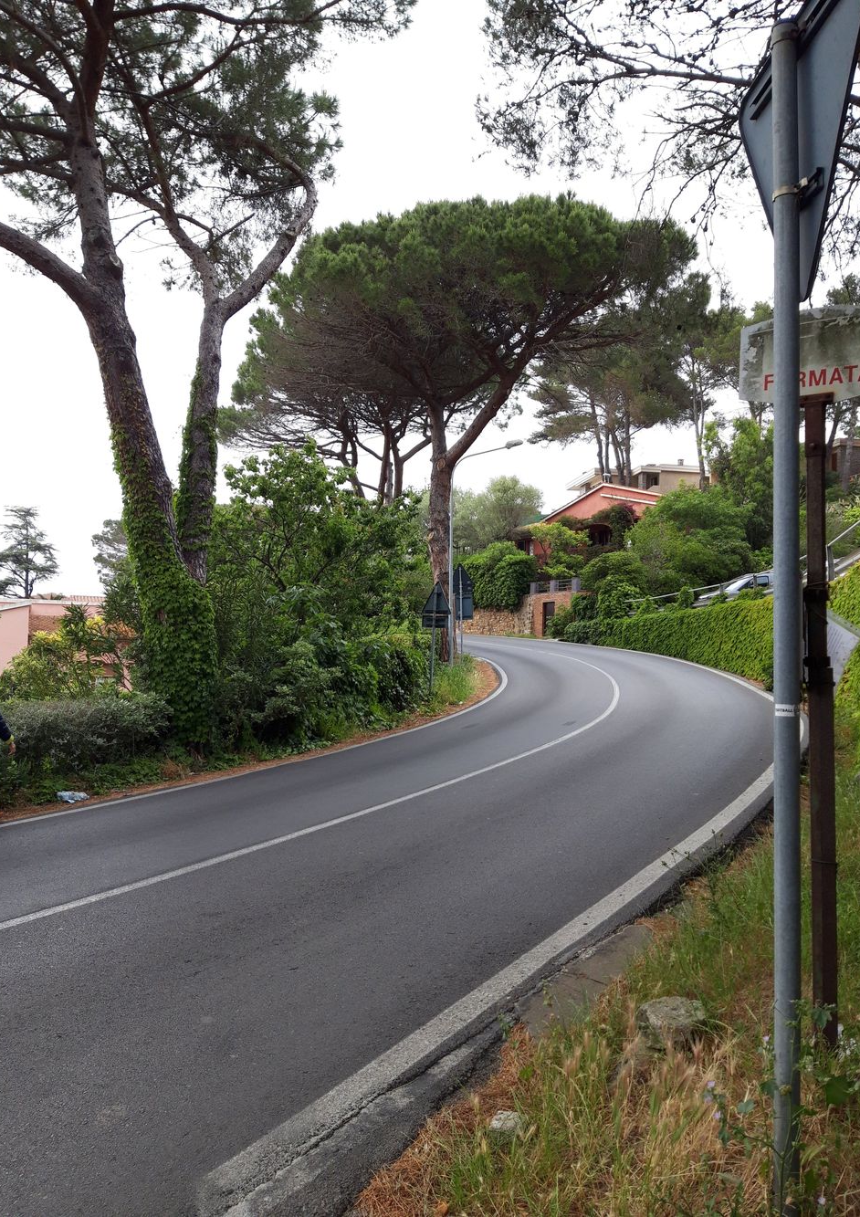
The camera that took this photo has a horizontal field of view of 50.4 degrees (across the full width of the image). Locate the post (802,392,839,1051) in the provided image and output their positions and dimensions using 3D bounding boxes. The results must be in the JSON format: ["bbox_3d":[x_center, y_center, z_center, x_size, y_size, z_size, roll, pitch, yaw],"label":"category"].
[{"bbox_3d":[1.266,0.364,2.950,0.100,2.130,0.090,0,0,14],"label":"post"}]

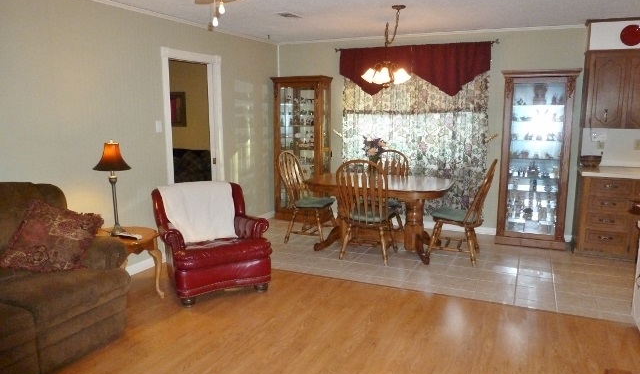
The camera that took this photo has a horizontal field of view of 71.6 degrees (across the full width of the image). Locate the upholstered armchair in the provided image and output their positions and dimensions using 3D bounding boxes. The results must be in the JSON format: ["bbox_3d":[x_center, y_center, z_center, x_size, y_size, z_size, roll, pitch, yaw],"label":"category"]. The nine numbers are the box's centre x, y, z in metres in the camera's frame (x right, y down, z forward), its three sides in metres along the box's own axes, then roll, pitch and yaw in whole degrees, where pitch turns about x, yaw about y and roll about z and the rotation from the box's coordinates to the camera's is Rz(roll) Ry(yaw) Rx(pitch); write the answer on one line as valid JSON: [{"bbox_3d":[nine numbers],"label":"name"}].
[{"bbox_3d":[-0.963,0.426,3.929,0.840,0.870,0.880,-4,10,-23],"label":"upholstered armchair"}]

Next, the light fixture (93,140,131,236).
[{"bbox_3d":[-1.637,0.006,3.506,0.280,0.765,0.280,4,10,25],"label":"light fixture"}]

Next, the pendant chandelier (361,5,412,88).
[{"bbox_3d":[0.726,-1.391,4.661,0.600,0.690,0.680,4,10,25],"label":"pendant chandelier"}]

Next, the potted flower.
[{"bbox_3d":[0.593,-0.316,4.903,0.260,0.480,0.260,4,10,25],"label":"potted flower"}]

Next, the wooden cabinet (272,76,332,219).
[{"bbox_3d":[-0.242,-0.493,6.175,0.755,1.940,0.380,4,10,25],"label":"wooden cabinet"}]

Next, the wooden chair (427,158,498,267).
[{"bbox_3d":[1.461,0.215,4.569,0.630,1.040,0.500,6,11,33],"label":"wooden chair"}]

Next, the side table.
[{"bbox_3d":[-1.608,0.659,3.523,0.610,0.540,0.530,4,10,25],"label":"side table"}]

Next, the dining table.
[{"bbox_3d":[0.666,0.305,4.928,1.630,0.756,1.050,4,10,25],"label":"dining table"}]

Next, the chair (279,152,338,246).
[{"bbox_3d":[-0.133,0.106,5.295,0.630,1.040,0.500,2,10,17],"label":"chair"}]

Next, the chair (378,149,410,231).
[{"bbox_3d":[0.768,0.110,5.238,0.500,1.040,0.620,4,10,25],"label":"chair"}]

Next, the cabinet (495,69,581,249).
[{"bbox_3d":[2.395,-0.294,4.949,0.755,1.920,0.380,4,10,25],"label":"cabinet"}]

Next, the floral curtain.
[{"bbox_3d":[1.149,-0.612,5.609,1.840,1.840,0.110,4,10,25],"label":"floral curtain"}]

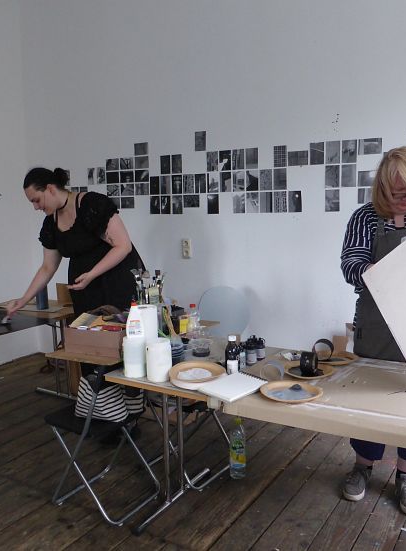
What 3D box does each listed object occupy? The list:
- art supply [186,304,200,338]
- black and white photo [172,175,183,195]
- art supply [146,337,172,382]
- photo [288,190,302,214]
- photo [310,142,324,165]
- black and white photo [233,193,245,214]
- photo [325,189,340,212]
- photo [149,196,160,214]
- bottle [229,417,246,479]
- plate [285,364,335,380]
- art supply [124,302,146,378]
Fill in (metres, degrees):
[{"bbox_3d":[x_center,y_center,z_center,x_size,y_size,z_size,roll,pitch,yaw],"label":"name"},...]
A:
[{"bbox_3d":[-0.054,0.248,2.787,0.077,0.182,0.077,-1,8,-1],"label":"art supply"},{"bbox_3d":[-0.216,-0.754,4.248,0.101,0.151,0.010,4,8,32],"label":"black and white photo"},{"bbox_3d":[-0.197,0.381,2.311,0.109,0.180,0.109,-1,8,0],"label":"art supply"},{"bbox_3d":[0.648,-0.516,3.569,0.099,0.146,0.006,4,9,33],"label":"photo"},{"bbox_3d":[0.806,-0.857,3.591,0.101,0.151,0.010,4,8,32],"label":"photo"},{"bbox_3d":[0.282,-0.555,3.927,0.100,0.150,0.005,4,9,33],"label":"black and white photo"},{"bbox_3d":[0.854,-0.490,3.352,0.096,0.145,0.004,4,9,33],"label":"photo"},{"bbox_3d":[-0.408,-0.602,4.378,0.100,0.150,0.005,4,9,33],"label":"photo"},{"bbox_3d":[0.190,0.939,2.789,0.088,0.339,0.088,-1,8,0],"label":"bottle"},{"bbox_3d":[0.461,0.424,2.206,0.219,0.025,0.219,-1,8,0],"label":"plate"},{"bbox_3d":[-0.298,0.277,2.244,0.095,0.300,0.095,-2,8,-6],"label":"art supply"}]

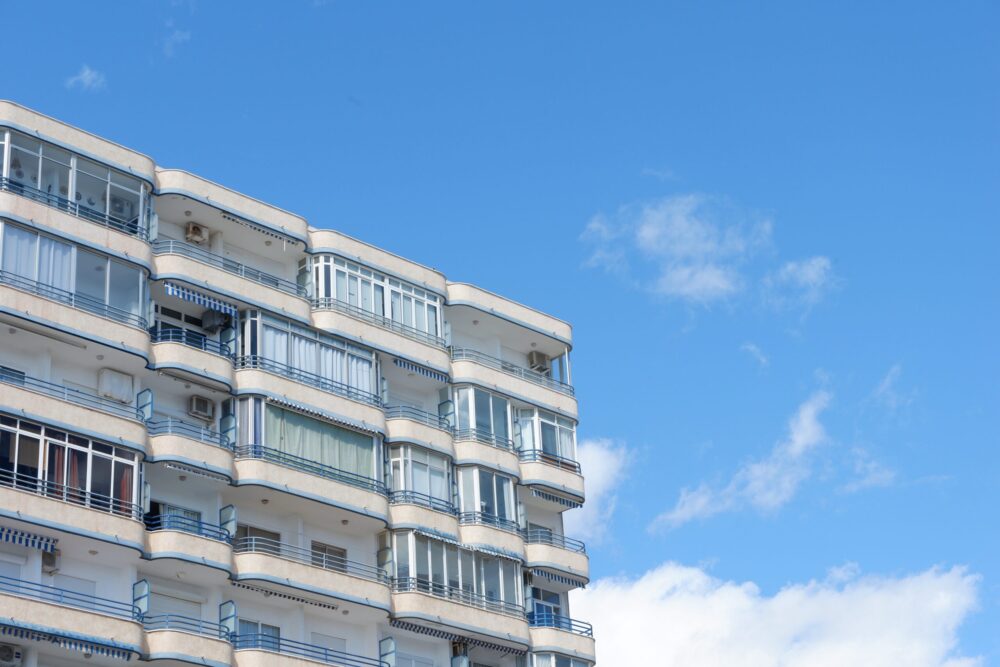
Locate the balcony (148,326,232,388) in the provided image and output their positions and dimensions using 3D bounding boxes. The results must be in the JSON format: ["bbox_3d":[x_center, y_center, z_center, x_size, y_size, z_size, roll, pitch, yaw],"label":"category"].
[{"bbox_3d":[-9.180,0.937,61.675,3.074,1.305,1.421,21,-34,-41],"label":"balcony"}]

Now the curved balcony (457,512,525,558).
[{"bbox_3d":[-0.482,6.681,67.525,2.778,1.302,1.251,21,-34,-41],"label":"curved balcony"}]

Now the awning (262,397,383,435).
[{"bbox_3d":[-5.442,2.622,64.008,4.553,0.260,0.280,21,-34,-41],"label":"awning"}]

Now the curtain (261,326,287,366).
[{"bbox_3d":[-7.003,0.428,63.983,1.018,1.335,0.100,21,-34,-40],"label":"curtain"}]

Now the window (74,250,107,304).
[{"bbox_3d":[-11.704,-1.550,59.652,1.106,1.761,0.080,21,-34,-40],"label":"window"}]

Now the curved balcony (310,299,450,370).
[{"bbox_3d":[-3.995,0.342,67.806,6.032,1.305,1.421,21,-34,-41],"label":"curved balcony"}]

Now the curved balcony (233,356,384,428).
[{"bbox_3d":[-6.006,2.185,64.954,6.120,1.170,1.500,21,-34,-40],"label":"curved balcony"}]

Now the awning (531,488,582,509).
[{"bbox_3d":[1.955,5.654,71.083,2.465,0.280,0.300,21,-34,-41],"label":"awning"}]

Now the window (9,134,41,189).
[{"bbox_3d":[-13.365,-4.692,58.576,1.035,1.845,0.082,21,-34,-41],"label":"window"}]

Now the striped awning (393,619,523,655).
[{"bbox_3d":[-1.281,9.541,65.363,5.800,0.280,0.300,21,-34,-41],"label":"striped awning"}]

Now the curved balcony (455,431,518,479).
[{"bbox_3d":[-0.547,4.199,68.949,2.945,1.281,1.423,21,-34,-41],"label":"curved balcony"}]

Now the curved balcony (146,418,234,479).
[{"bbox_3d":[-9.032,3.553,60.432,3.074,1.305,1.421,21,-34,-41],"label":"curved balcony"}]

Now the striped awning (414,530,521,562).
[{"bbox_3d":[-1.012,6.846,66.836,4.770,0.180,0.220,21,-34,-40],"label":"striped awning"}]

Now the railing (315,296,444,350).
[{"bbox_3d":[-3.839,-0.235,67.540,5.597,0.478,0.392,21,-34,-41],"label":"railing"}]

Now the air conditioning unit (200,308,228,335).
[{"bbox_3d":[-8.619,-0.363,63.134,0.564,0.554,0.492,21,-34,-41],"label":"air conditioning unit"}]

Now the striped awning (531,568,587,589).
[{"bbox_3d":[1.947,8.184,69.053,2.389,0.234,0.305,21,-34,-41],"label":"striped awning"}]

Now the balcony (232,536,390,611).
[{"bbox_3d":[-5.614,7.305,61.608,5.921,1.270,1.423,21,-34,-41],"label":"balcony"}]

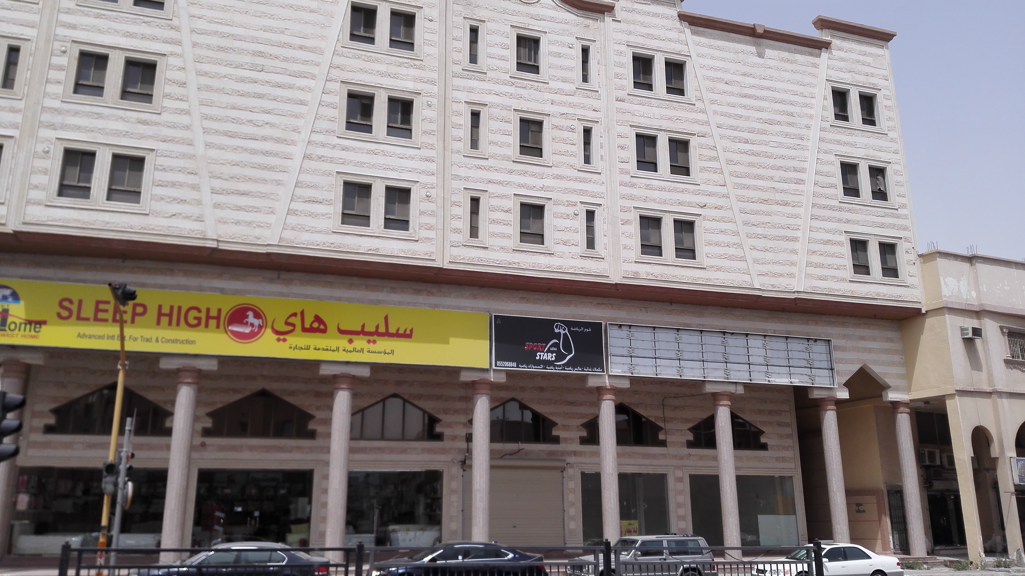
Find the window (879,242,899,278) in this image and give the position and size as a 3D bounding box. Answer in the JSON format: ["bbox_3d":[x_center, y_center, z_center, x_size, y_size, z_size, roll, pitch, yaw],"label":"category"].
[{"bbox_3d":[15.390,-1.129,30.960,0.920,1.530,0.150,4,-16,-17],"label":"window"}]

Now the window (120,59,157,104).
[{"bbox_3d":[-11.594,-6.452,23.619,0.910,1.500,0.150,4,-16,-17],"label":"window"}]

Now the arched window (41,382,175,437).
[{"bbox_3d":[-14.101,4.254,26.582,3.924,1.791,0.200,5,-16,-16],"label":"arched window"}]

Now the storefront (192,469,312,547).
[{"bbox_3d":[-9.126,7.893,26.927,3.922,2.845,0.150,4,-15,-17],"label":"storefront"}]

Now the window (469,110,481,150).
[{"bbox_3d":[-1.328,-5.682,27.369,0.369,1.526,0.150,4,-15,-17],"label":"window"}]

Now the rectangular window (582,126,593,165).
[{"bbox_3d":[2.805,-5.264,28.087,0.360,1.490,0.150,4,-16,-17],"label":"rectangular window"}]

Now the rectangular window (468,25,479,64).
[{"bbox_3d":[-1.440,-9.045,28.352,0.349,1.566,0.180,5,-16,-16],"label":"rectangular window"}]

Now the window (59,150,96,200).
[{"bbox_3d":[-13.529,-3.497,23.709,0.910,1.627,0.140,5,-15,-16],"label":"window"}]

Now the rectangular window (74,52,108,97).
[{"bbox_3d":[-13.211,-6.691,23.868,0.857,1.508,0.180,5,-16,-16],"label":"rectangular window"}]

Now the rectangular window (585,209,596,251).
[{"bbox_3d":[2.875,-2.119,27.792,0.370,1.529,0.150,4,-15,-17],"label":"rectangular window"}]

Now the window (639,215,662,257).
[{"bbox_3d":[5.209,-1.945,28.791,0.956,1.593,0.150,5,-15,-17],"label":"window"}]

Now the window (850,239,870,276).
[{"bbox_3d":[14.322,-1.248,31.285,0.847,1.517,0.150,4,-15,-17],"label":"window"}]

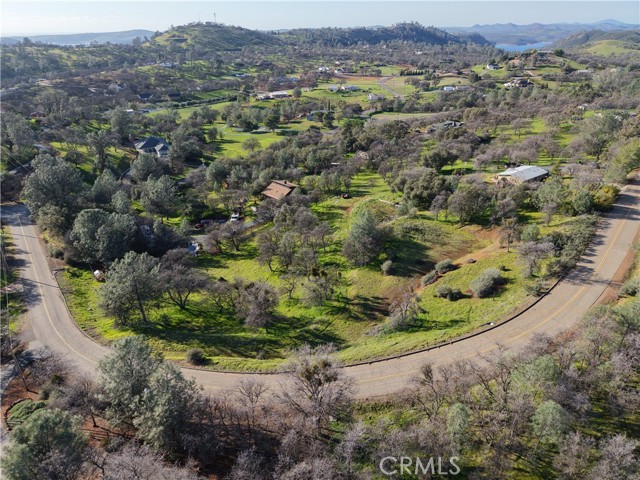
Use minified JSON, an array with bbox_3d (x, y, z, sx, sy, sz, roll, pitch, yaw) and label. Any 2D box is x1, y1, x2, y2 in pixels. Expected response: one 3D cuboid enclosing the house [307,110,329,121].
[{"bbox_3d":[-0.910,-75.460,270.000,14.000,5.000,9.500,0,26,0],"label":"house"}]

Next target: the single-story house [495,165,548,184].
[{"bbox_3d":[71.650,-22.540,157.000,16.000,4.600,10.000,-18,31,-33],"label":"single-story house"}]

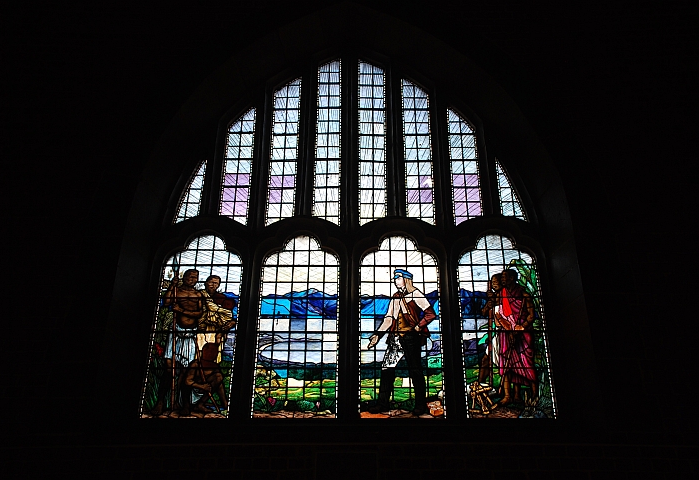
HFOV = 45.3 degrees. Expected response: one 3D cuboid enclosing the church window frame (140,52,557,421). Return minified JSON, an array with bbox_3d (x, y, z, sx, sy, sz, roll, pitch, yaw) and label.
[{"bbox_3d":[0.000,-0.229,6.747,2.950,3.520,0.280,0,-32,0],"label":"church window frame"}]

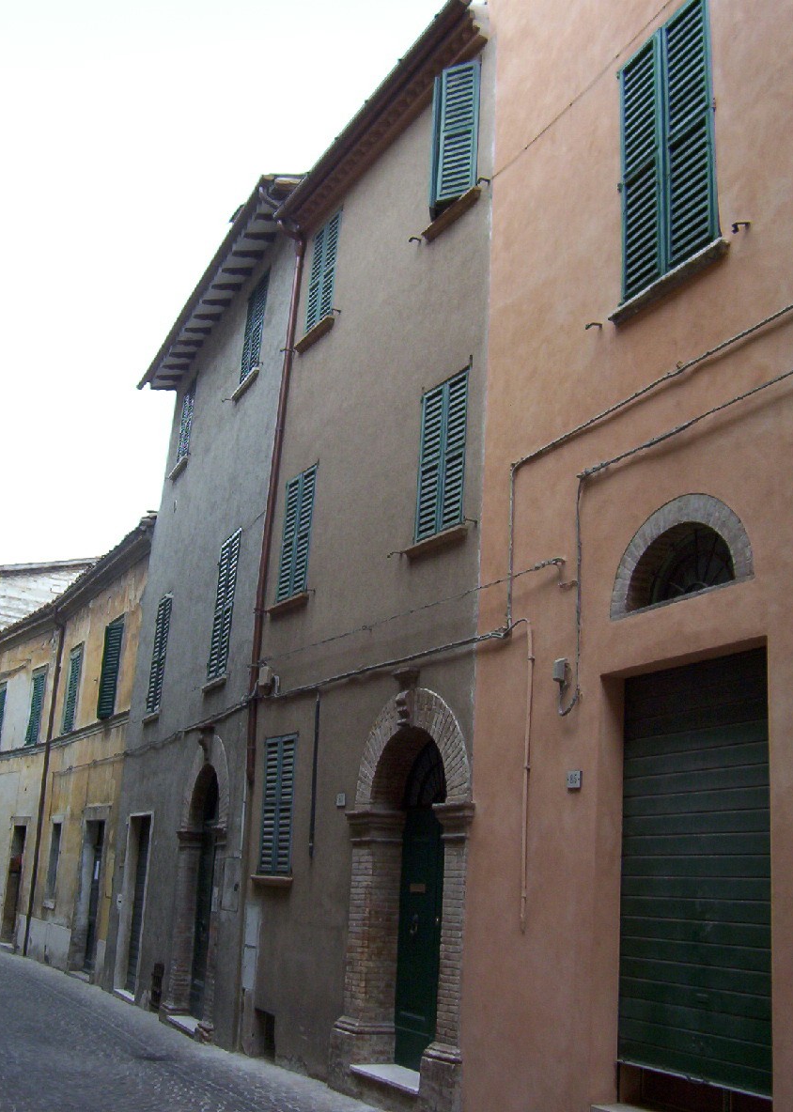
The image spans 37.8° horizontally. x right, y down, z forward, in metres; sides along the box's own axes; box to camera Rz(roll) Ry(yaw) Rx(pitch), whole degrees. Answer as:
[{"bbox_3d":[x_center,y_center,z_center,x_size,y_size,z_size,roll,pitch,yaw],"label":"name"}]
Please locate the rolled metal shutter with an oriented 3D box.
[{"bbox_3d":[1.732,1.752,6.608,0.080,2.310,1.430,10,-18,-24],"label":"rolled metal shutter"}]

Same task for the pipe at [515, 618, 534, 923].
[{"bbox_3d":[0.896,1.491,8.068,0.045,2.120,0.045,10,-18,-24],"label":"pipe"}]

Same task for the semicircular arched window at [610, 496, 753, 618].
[{"bbox_3d":[1.764,-0.029,7.011,0.200,0.650,1.320,10,-18,-24],"label":"semicircular arched window"}]

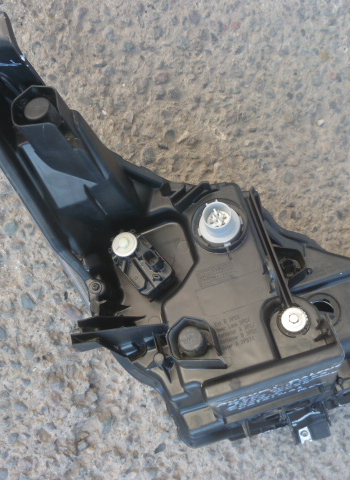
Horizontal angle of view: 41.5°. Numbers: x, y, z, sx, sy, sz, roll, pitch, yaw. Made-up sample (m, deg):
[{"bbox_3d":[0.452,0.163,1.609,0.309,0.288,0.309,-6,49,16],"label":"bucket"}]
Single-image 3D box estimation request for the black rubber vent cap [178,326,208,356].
[{"bbox_3d":[0.022,0.125,0.570,0.032,0.019,0.032,-3,67,7],"label":"black rubber vent cap"}]

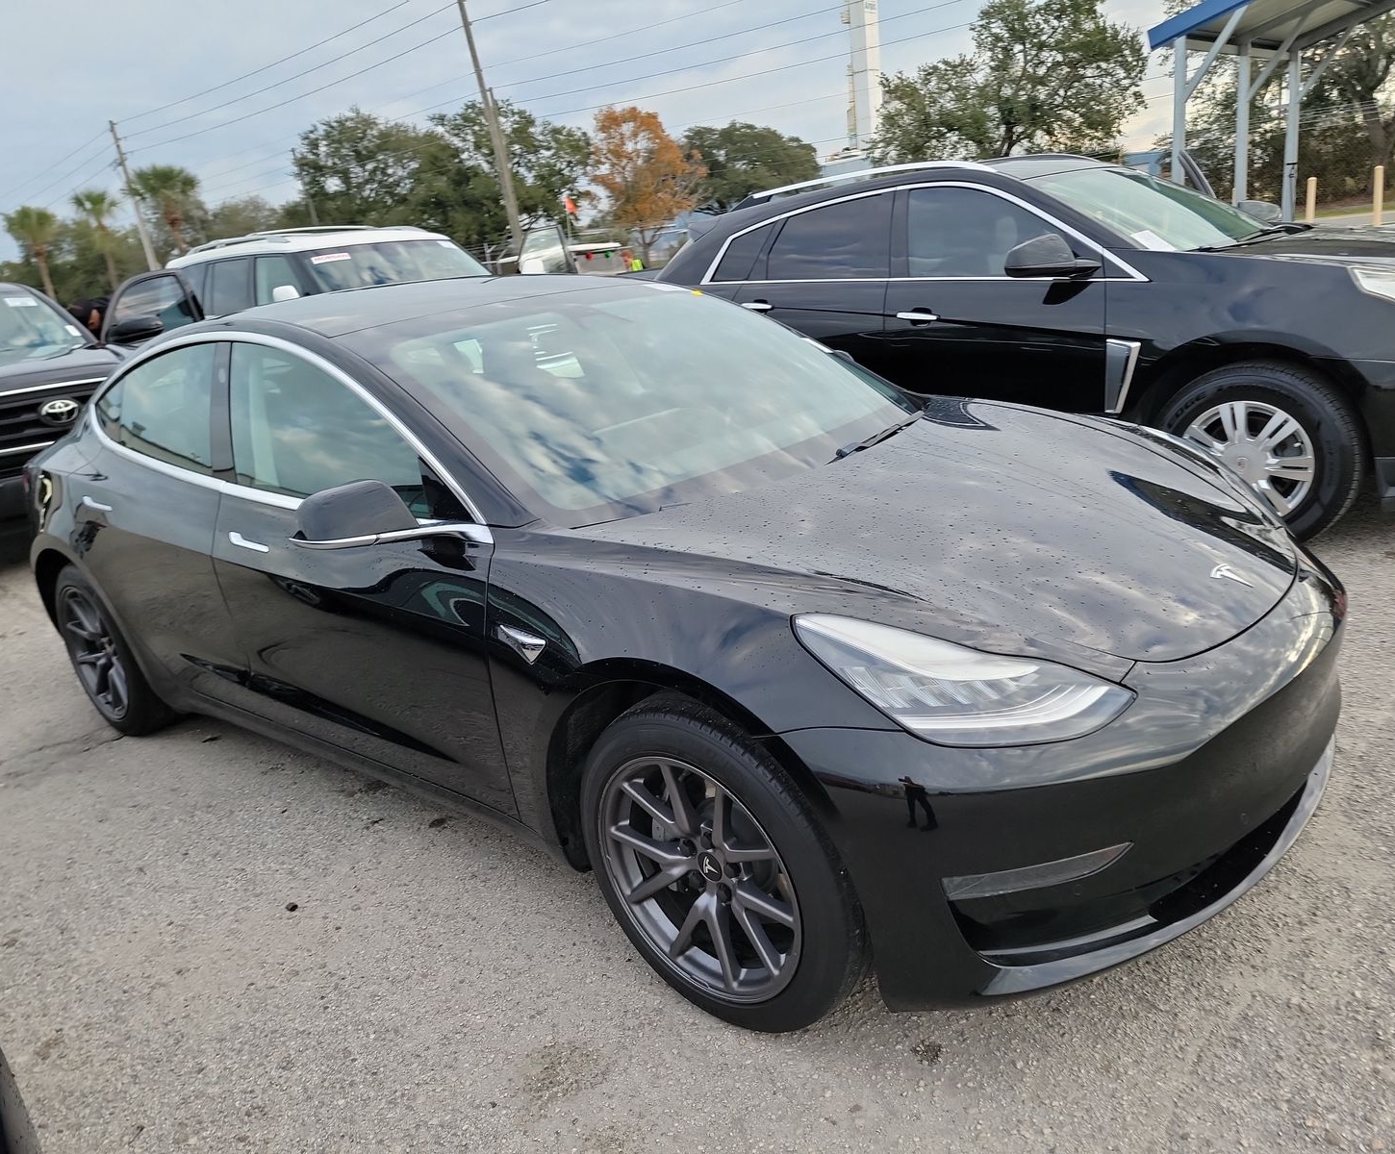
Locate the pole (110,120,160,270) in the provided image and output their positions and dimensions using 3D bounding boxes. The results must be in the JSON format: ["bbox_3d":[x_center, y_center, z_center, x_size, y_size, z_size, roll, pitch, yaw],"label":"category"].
[{"bbox_3d":[-28.711,-18.087,55.572,0.400,10.613,0.400,-18,20,-21],"label":"pole"}]

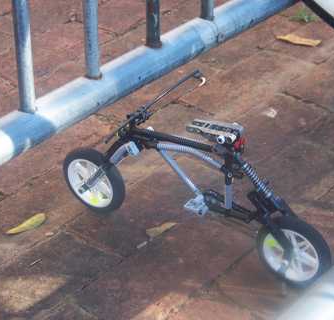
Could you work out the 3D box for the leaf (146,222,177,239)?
[{"bbox_3d":[-0.005,0.075,1.304,0.038,0.008,0.014,-21,37,-28],"label":"leaf"}]

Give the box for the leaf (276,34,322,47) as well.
[{"bbox_3d":[0.187,-0.172,1.693,0.063,0.008,0.023,17,37,28],"label":"leaf"}]

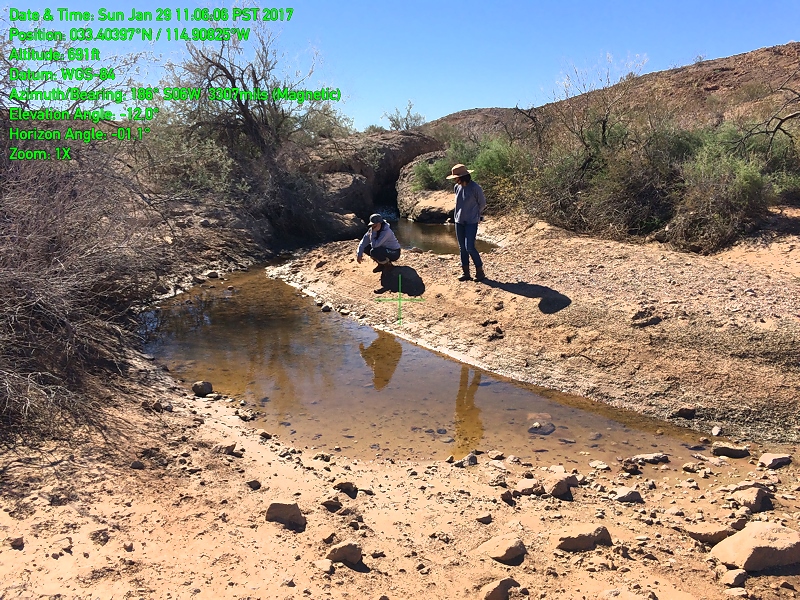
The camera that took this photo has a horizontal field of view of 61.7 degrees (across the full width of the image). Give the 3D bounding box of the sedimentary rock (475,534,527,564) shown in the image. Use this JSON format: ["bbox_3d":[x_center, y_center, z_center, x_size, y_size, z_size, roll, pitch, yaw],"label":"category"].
[{"bbox_3d":[0.570,1.414,3.799,0.280,0.120,0.170,1,12,9],"label":"sedimentary rock"}]

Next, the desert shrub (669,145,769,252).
[{"bbox_3d":[5.520,-1.724,11.615,1.650,1.700,1.500,5,13,25],"label":"desert shrub"}]

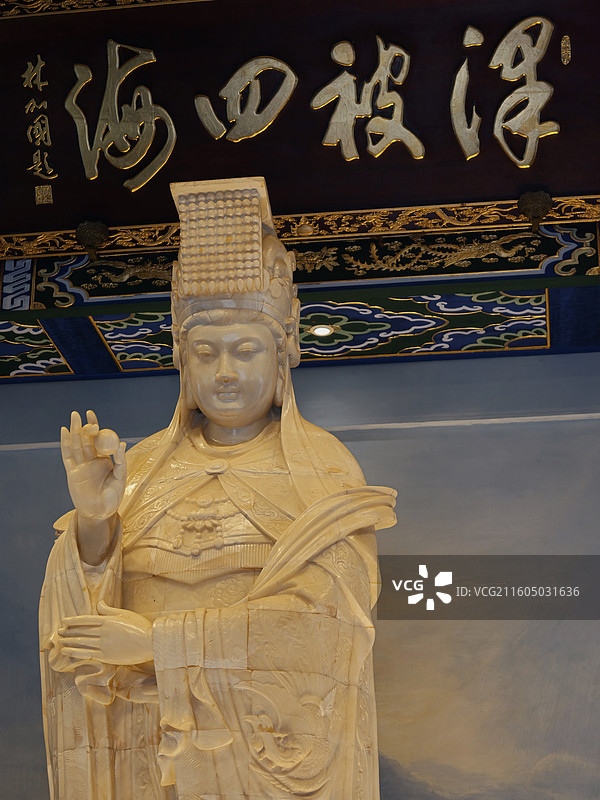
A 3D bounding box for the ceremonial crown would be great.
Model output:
[{"bbox_3d":[-0.246,-0.471,6.277,0.491,0.611,0.498,-4,-25,11],"label":"ceremonial crown"}]

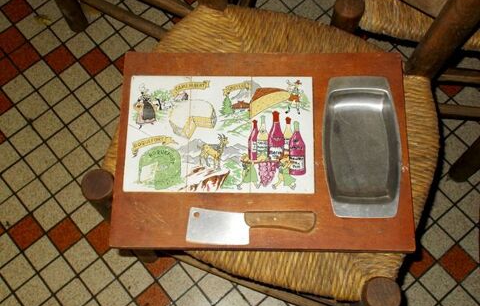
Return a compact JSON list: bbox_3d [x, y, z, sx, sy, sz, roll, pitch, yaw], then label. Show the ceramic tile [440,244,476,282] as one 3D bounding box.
[{"bbox_3d":[0.423,0.215,1.191,0.051,0.008,0.051,-39,74,-11],"label":"ceramic tile"}]

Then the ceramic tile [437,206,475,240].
[{"bbox_3d":[0.418,0.139,1.186,0.049,0.008,0.049,-39,75,-11],"label":"ceramic tile"}]

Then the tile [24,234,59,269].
[{"bbox_3d":[-0.375,0.190,1.159,0.049,0.009,0.049,-39,75,-11],"label":"tile"}]

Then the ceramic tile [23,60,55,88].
[{"bbox_3d":[-0.420,-0.165,1.280,0.049,0.009,0.049,-39,75,-11],"label":"ceramic tile"}]

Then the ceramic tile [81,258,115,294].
[{"bbox_3d":[-0.280,0.244,1.199,0.051,0.008,0.051,-39,74,-11],"label":"ceramic tile"}]

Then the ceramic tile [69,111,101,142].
[{"bbox_3d":[-0.316,-0.052,1.240,0.049,0.009,0.049,-39,75,-11],"label":"ceramic tile"}]

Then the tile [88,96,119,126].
[{"bbox_3d":[-0.284,-0.086,1.279,0.049,0.008,0.049,-39,75,-11],"label":"tile"}]

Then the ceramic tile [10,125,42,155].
[{"bbox_3d":[-0.441,-0.025,1.262,0.049,0.008,0.049,-39,75,-11],"label":"ceramic tile"}]

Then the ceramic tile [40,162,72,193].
[{"bbox_3d":[-0.362,0.050,1.206,0.049,0.009,0.049,-39,75,-11],"label":"ceramic tile"}]

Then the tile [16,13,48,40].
[{"bbox_3d":[-0.448,-0.271,1.316,0.049,0.009,0.049,-39,75,-11],"label":"tile"}]

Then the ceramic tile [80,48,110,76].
[{"bbox_3d":[-0.322,-0.201,1.355,0.051,0.008,0.051,-39,74,-11],"label":"ceramic tile"}]

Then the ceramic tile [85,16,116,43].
[{"bbox_3d":[-0.301,-0.262,1.311,0.049,0.009,0.049,-39,75,-11],"label":"ceramic tile"}]

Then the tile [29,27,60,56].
[{"bbox_3d":[-0.424,-0.239,1.335,0.049,0.008,0.049,-39,75,-11],"label":"tile"}]

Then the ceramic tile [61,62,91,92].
[{"bbox_3d":[-0.354,-0.163,1.307,0.049,0.008,0.049,-39,75,-11],"label":"ceramic tile"}]

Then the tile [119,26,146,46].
[{"bbox_3d":[-0.232,-0.262,1.338,0.049,0.008,0.049,-39,75,-11],"label":"tile"}]

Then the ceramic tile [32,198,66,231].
[{"bbox_3d":[-0.368,0.120,1.183,0.049,0.009,0.049,-39,75,-11],"label":"ceramic tile"}]

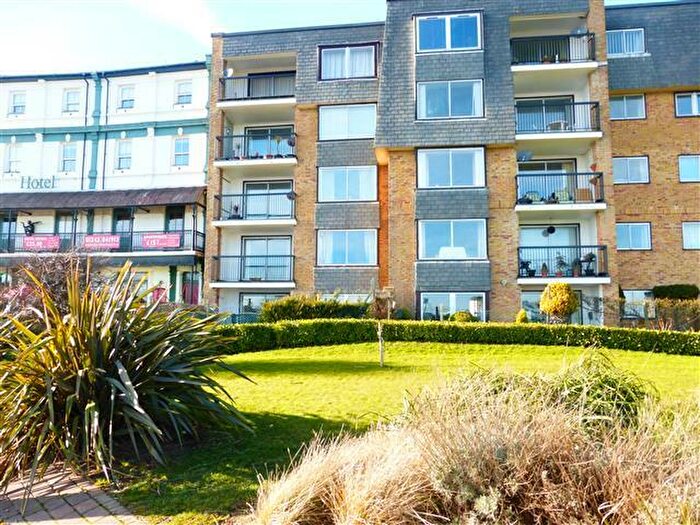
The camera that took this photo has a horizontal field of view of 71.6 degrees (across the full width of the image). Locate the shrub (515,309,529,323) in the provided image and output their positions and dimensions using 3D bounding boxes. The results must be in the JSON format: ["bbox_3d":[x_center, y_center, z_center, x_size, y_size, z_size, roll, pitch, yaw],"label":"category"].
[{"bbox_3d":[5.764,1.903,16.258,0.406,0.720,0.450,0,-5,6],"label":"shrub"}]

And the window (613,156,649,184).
[{"bbox_3d":[11.000,-3.599,19.033,1.308,1.092,0.121,0,-6,6],"label":"window"}]

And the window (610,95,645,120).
[{"bbox_3d":[11.394,-6.386,19.939,1.509,1.119,0.120,0,-5,6],"label":"window"}]

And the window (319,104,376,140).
[{"bbox_3d":[-0.086,-5.968,20.688,2.528,1.562,0.120,0,-5,6],"label":"window"}]

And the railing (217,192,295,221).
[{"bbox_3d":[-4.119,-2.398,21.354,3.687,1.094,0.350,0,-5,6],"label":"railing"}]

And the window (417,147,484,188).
[{"bbox_3d":[3.683,-3.428,17.632,2.471,1.500,0.121,0,-6,6],"label":"window"}]

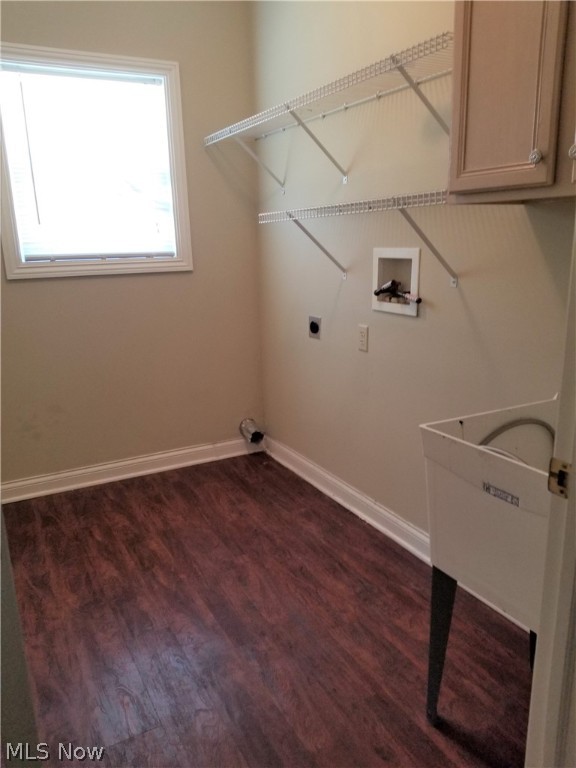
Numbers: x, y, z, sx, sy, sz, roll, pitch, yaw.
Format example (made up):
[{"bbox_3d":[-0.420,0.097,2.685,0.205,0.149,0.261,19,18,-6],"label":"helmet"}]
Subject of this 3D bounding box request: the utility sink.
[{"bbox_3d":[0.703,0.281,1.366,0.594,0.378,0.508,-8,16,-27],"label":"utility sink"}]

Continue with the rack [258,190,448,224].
[{"bbox_3d":[0.295,-0.658,2.193,0.312,0.038,1.225,-8,16,-27],"label":"rack"}]

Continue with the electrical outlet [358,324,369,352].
[{"bbox_3d":[0.338,-0.203,2.586,0.008,0.115,0.070,-8,16,-27],"label":"electrical outlet"}]

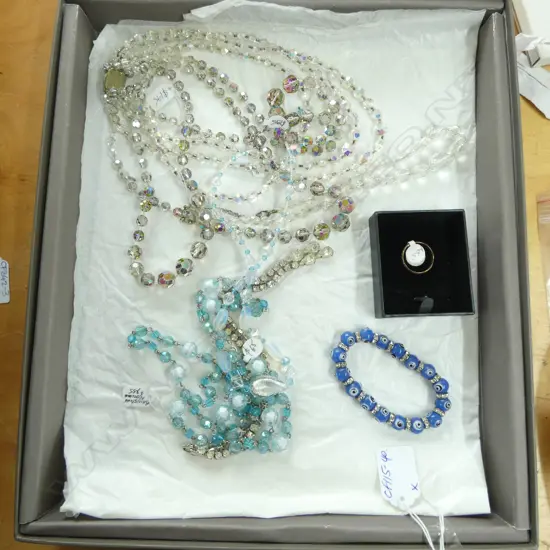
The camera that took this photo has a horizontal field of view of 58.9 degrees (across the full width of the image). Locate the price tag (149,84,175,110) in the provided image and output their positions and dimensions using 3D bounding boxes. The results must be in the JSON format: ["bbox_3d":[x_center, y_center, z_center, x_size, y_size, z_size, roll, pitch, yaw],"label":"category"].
[{"bbox_3d":[-0.076,-0.119,0.327,0.017,0.002,0.011,-38,84,-5],"label":"price tag"}]

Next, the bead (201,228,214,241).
[{"bbox_3d":[-0.047,-0.028,0.340,0.009,0.009,0.009,1,82,2],"label":"bead"}]

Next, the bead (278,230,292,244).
[{"bbox_3d":[0.007,-0.024,0.309,0.009,0.009,0.009,0,82,0],"label":"bead"}]

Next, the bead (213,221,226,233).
[{"bbox_3d":[-0.035,-0.030,0.310,0.007,0.007,0.007,0,82,0],"label":"bead"}]

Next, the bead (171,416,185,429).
[{"bbox_3d":[-0.058,0.089,0.294,0.008,0.008,0.008,0,82,0],"label":"bead"}]

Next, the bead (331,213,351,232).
[{"bbox_3d":[0.043,-0.034,0.318,0.012,0.012,0.012,0,81,0],"label":"bead"}]

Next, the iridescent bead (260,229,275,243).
[{"bbox_3d":[-0.005,-0.026,0.316,0.009,0.009,0.009,1,83,0],"label":"iridescent bead"}]

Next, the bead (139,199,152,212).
[{"bbox_3d":[-0.085,-0.045,0.320,0.008,0.008,0.008,0,81,0],"label":"bead"}]

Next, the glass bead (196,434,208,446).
[{"bbox_3d":[-0.045,0.101,0.298,0.008,0.008,0.008,1,83,0],"label":"glass bead"}]

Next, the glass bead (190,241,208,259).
[{"bbox_3d":[-0.048,-0.015,0.308,0.011,0.011,0.011,0,82,0],"label":"glass bead"}]

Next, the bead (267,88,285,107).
[{"bbox_3d":[0.001,-0.128,0.351,0.013,0.013,0.013,1,82,2],"label":"bead"}]

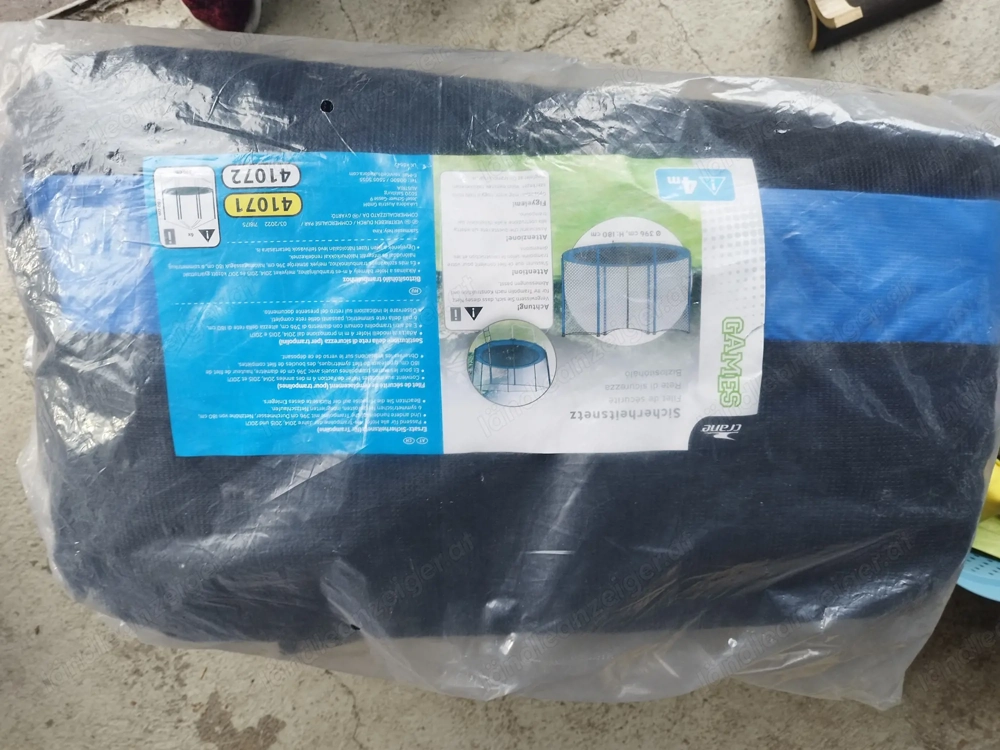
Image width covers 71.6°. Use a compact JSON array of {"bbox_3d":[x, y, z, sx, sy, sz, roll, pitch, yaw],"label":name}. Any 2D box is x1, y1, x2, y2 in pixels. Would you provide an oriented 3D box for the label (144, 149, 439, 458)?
[{"bbox_3d":[-0.142,-0.045,0.490,0.197,0.012,0.211,-2,99,0],"label":"label"}]

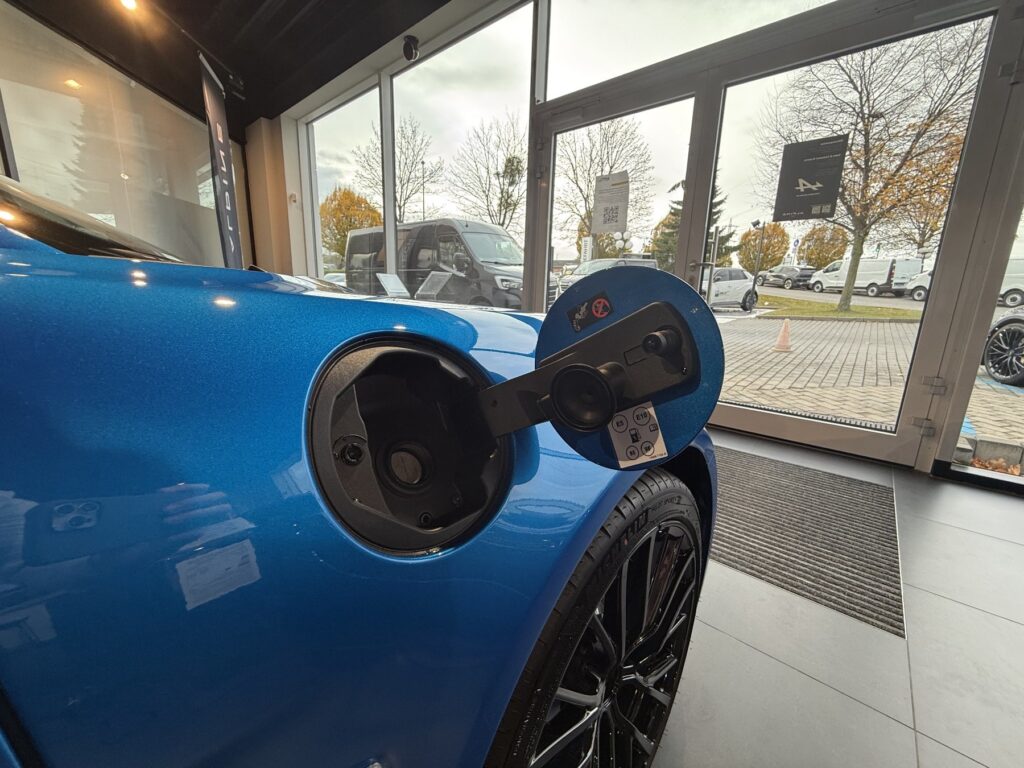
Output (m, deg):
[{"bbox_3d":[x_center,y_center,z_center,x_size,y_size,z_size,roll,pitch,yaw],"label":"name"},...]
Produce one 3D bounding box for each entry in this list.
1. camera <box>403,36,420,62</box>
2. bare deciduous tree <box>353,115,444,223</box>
[{"bbox_3d":[-0.998,-3.320,4.117,0.130,0.165,0.130,9,14,28],"label":"camera"},{"bbox_3d":[-6.131,-9.754,23.005,5.100,9.350,5.100,-1,13,-14],"label":"bare deciduous tree"}]

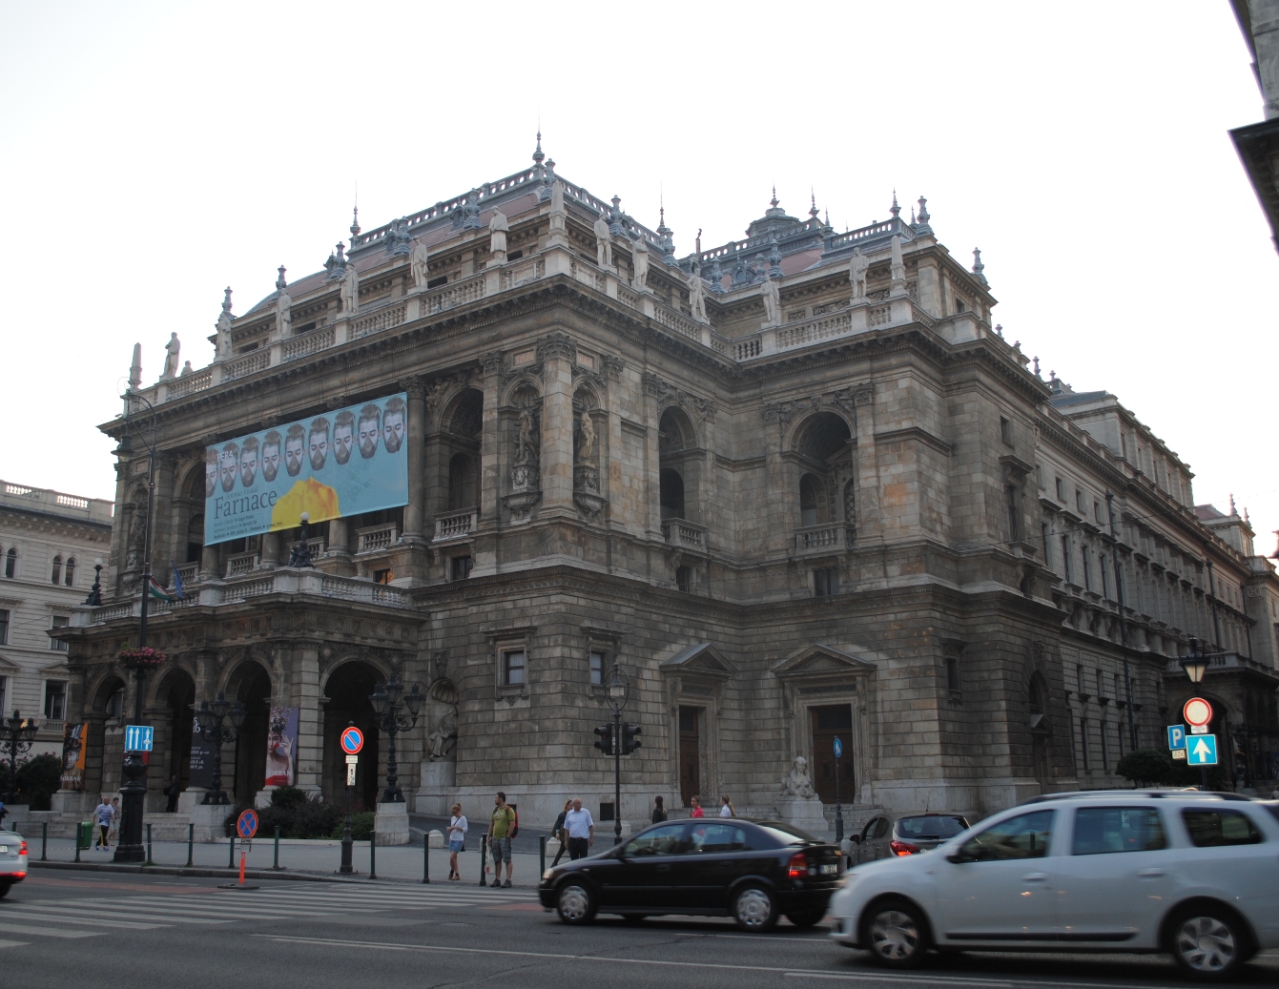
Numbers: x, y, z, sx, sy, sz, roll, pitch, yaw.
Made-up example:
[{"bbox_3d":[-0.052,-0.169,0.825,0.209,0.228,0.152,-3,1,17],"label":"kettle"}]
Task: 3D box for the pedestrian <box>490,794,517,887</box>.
[{"bbox_3d":[-2.617,6.588,23.559,0.480,1.760,0.420,-9,-16,30],"label":"pedestrian"}]

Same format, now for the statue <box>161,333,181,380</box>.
[{"bbox_3d":[-28.282,-8.356,74.391,0.900,2.750,0.800,-10,-17,34],"label":"statue"}]

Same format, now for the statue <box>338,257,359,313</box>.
[{"bbox_3d":[-15.437,-11.061,65.287,0.900,2.800,0.750,-10,-17,34],"label":"statue"}]

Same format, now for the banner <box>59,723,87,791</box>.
[{"bbox_3d":[-25.518,11.829,55.611,1.600,2.930,0.250,-10,-17,34],"label":"banner"}]

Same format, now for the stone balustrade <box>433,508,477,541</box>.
[{"bbox_3d":[-8.725,1.480,58.823,2.700,1.240,0.350,-11,-17,34],"label":"stone balustrade"}]

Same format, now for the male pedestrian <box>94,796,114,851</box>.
[{"bbox_3d":[-17.802,10.994,41.231,0.380,1.740,0.520,-12,-18,39],"label":"male pedestrian"}]

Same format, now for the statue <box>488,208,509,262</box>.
[{"bbox_3d":[-6.724,-12.392,59.099,0.900,2.700,0.750,-10,-17,34],"label":"statue"}]

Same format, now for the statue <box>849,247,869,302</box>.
[{"bbox_3d":[11.886,-11.882,66.808,0.900,2.850,0.750,-11,-17,34],"label":"statue"}]

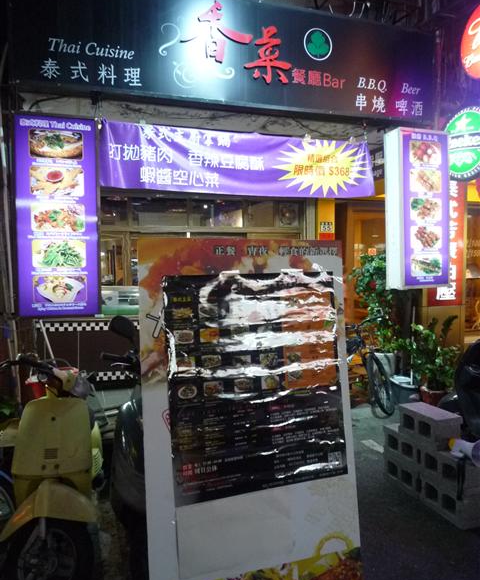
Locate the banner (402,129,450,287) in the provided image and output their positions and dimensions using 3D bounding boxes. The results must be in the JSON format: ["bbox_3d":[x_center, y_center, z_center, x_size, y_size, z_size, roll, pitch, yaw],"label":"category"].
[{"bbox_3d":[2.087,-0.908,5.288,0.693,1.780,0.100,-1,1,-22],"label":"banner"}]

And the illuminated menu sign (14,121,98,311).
[{"bbox_3d":[-1.651,-0.651,4.226,0.693,1.780,0.190,-1,1,-12],"label":"illuminated menu sign"}]

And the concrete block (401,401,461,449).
[{"bbox_3d":[1.288,0.920,3.142,0.195,0.195,0.385,-1,1,-19],"label":"concrete block"}]

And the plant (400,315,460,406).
[{"bbox_3d":[2.143,0.804,5.200,0.600,1.050,0.540,-1,1,0],"label":"plant"}]

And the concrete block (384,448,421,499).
[{"bbox_3d":[1.234,1.309,3.302,0.195,0.195,0.385,-1,1,-19],"label":"concrete block"}]

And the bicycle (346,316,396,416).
[{"bbox_3d":[0.886,0.849,4.886,1.600,1.060,0.550,-1,1,-8],"label":"bicycle"}]

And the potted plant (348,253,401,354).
[{"bbox_3d":[1.612,0.137,5.500,0.570,1.150,0.500,-1,1,0],"label":"potted plant"}]

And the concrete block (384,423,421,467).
[{"bbox_3d":[1.232,1.113,3.298,0.195,0.195,0.385,-1,1,-19],"label":"concrete block"}]

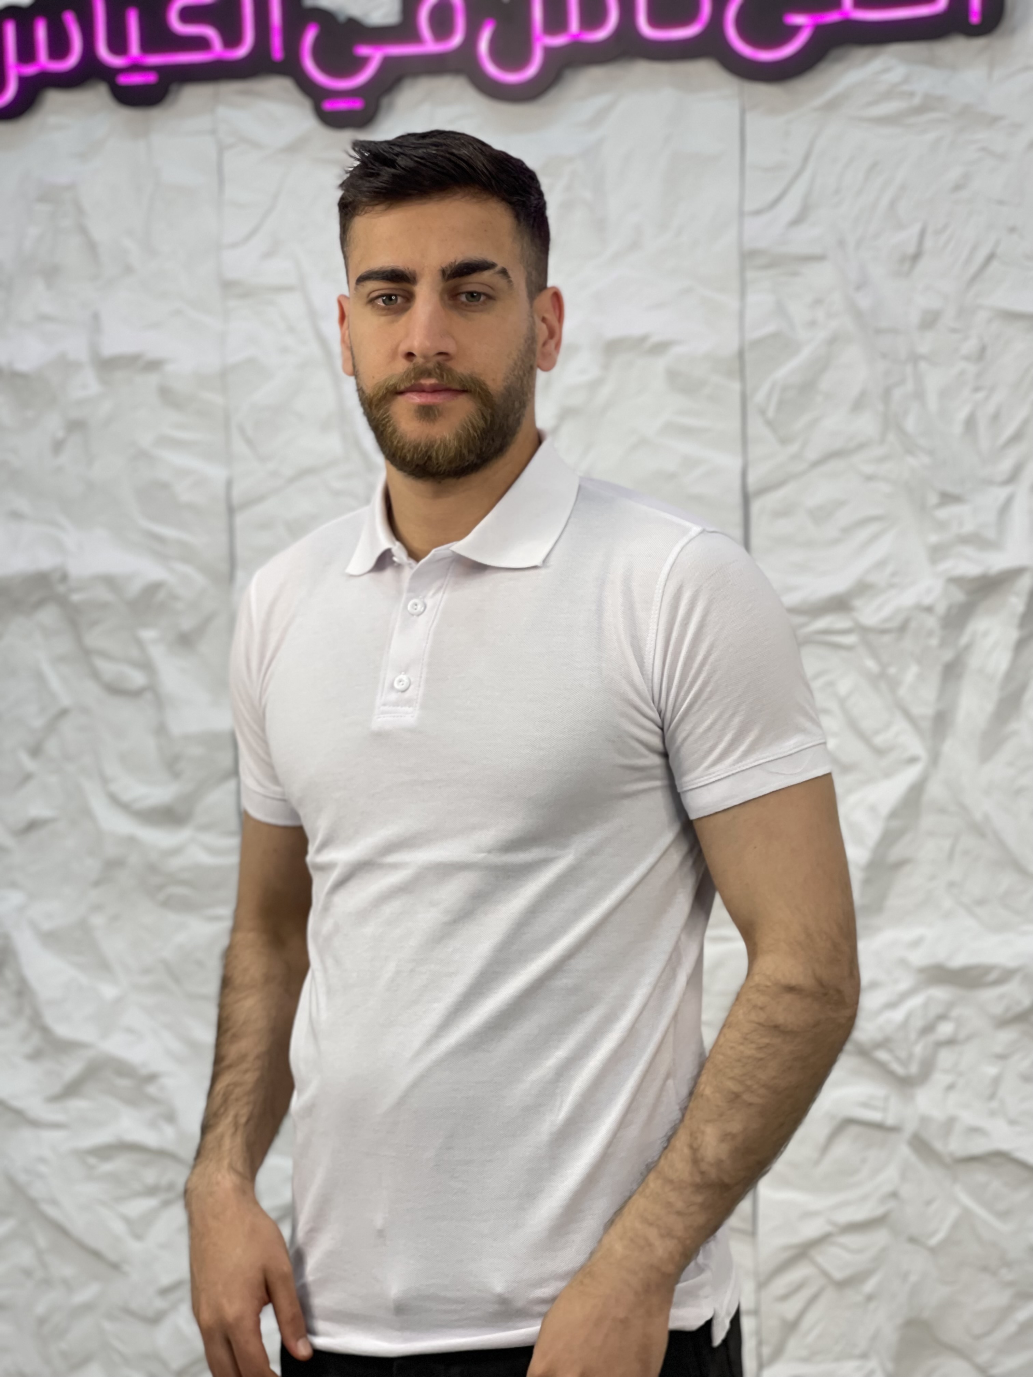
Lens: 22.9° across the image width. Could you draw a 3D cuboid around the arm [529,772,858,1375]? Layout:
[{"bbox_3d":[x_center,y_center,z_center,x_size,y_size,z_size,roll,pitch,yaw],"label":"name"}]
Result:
[{"bbox_3d":[0.136,0.295,1.880,0.195,0.475,0.260,0,4,25],"label":"arm"}]

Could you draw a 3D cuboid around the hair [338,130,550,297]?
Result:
[{"bbox_3d":[-0.058,-0.370,2.030,0.165,0.150,0.195,-1,3,9],"label":"hair"}]

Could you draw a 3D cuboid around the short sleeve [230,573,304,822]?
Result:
[{"bbox_3d":[-0.196,0.012,2.120,0.110,0.205,0.150,0,4,25],"label":"short sleeve"}]

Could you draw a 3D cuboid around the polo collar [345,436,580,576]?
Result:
[{"bbox_3d":[-0.043,-0.145,2.030,0.180,0.115,0.165,0,4,25],"label":"polo collar"}]

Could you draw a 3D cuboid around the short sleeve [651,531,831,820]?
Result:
[{"bbox_3d":[0.173,-0.010,1.950,0.135,0.215,0.160,0,4,25],"label":"short sleeve"}]

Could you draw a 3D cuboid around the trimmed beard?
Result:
[{"bbox_3d":[-0.054,-0.220,1.965,0.142,0.120,0.105,-1,3,9],"label":"trimmed beard"}]

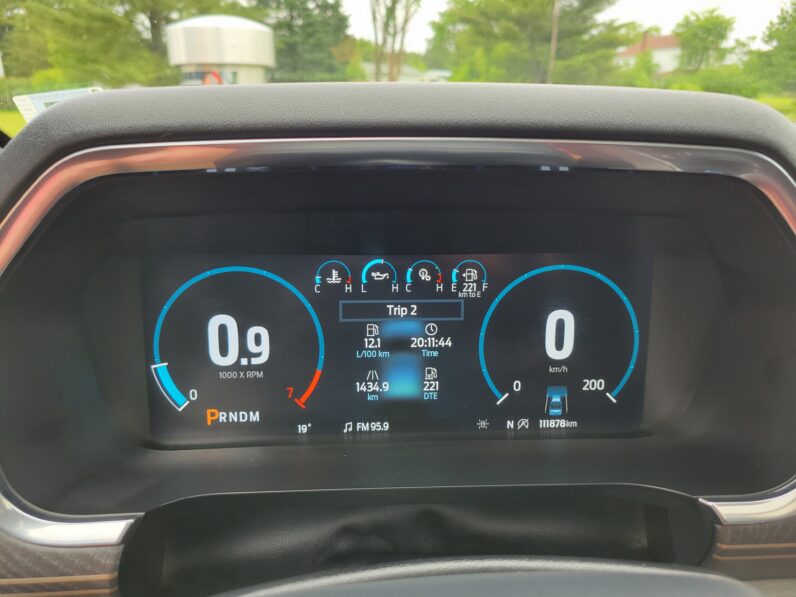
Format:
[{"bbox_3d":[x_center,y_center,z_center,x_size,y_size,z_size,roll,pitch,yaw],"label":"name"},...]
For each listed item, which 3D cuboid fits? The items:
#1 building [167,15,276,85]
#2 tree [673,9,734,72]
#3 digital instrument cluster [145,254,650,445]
[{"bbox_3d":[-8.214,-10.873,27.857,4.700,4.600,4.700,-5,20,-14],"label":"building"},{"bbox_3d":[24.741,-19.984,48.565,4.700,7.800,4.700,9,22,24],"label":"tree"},{"bbox_3d":[0.003,0.027,0.354,0.290,0.110,0.020,0,9,-3],"label":"digital instrument cluster"}]

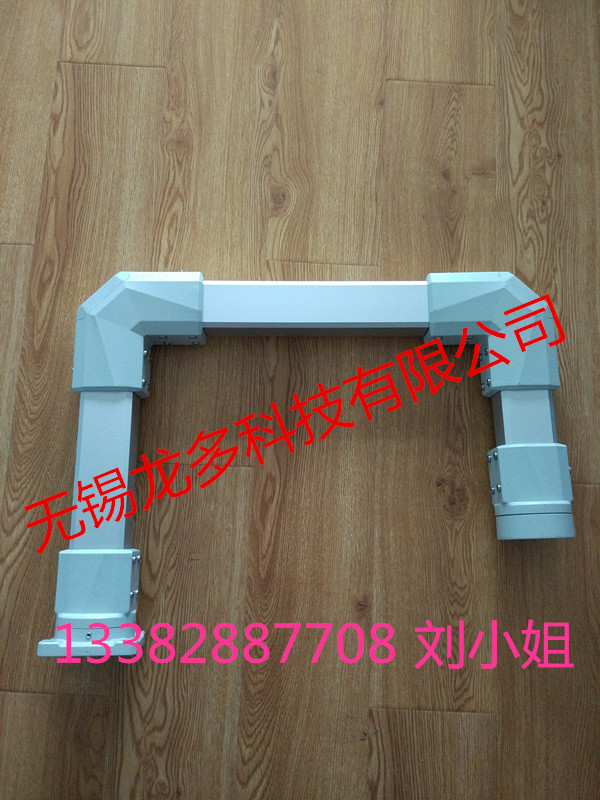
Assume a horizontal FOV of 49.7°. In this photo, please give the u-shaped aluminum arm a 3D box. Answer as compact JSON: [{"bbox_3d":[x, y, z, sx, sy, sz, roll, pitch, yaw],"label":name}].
[{"bbox_3d":[0.017,0.060,0.757,0.592,0.094,0.441,0,80,-1],"label":"u-shaped aluminum arm"}]

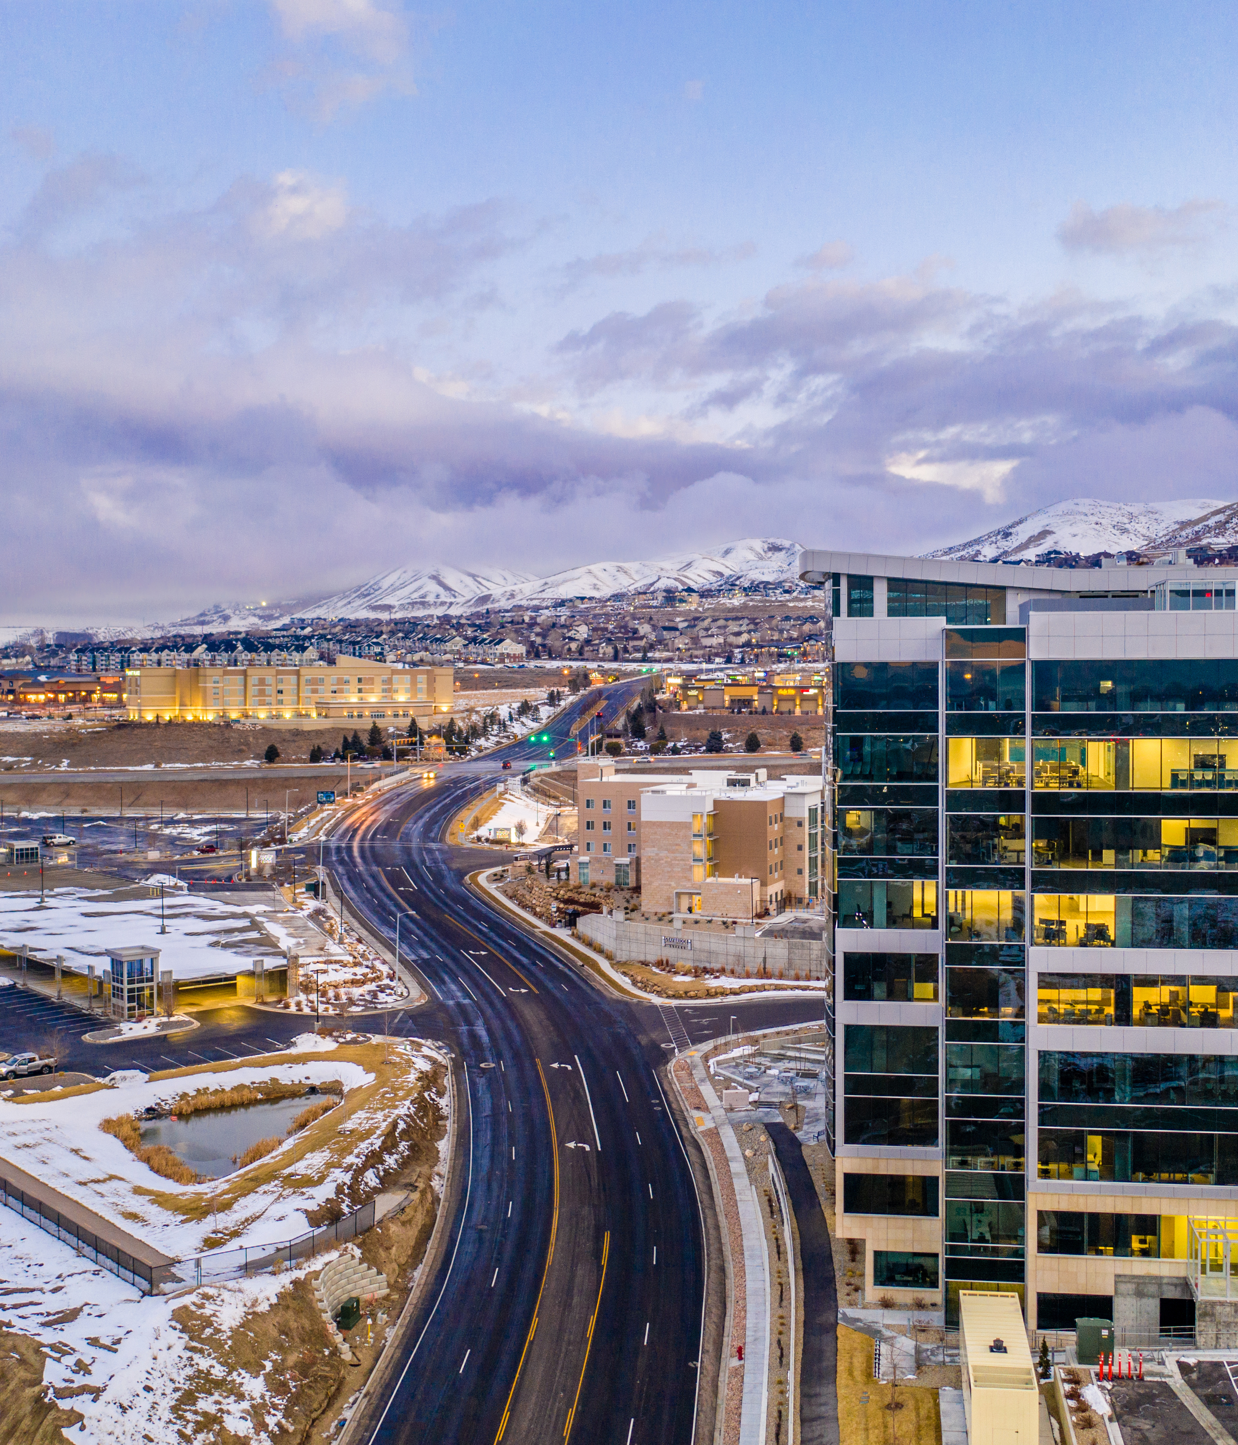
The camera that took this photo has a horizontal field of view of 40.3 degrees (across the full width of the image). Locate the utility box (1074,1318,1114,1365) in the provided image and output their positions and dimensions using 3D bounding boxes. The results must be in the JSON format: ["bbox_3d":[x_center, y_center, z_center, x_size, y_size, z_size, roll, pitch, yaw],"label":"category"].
[{"bbox_3d":[24.580,31.894,87.048,1.851,1.950,1.500,0,1,9],"label":"utility box"}]

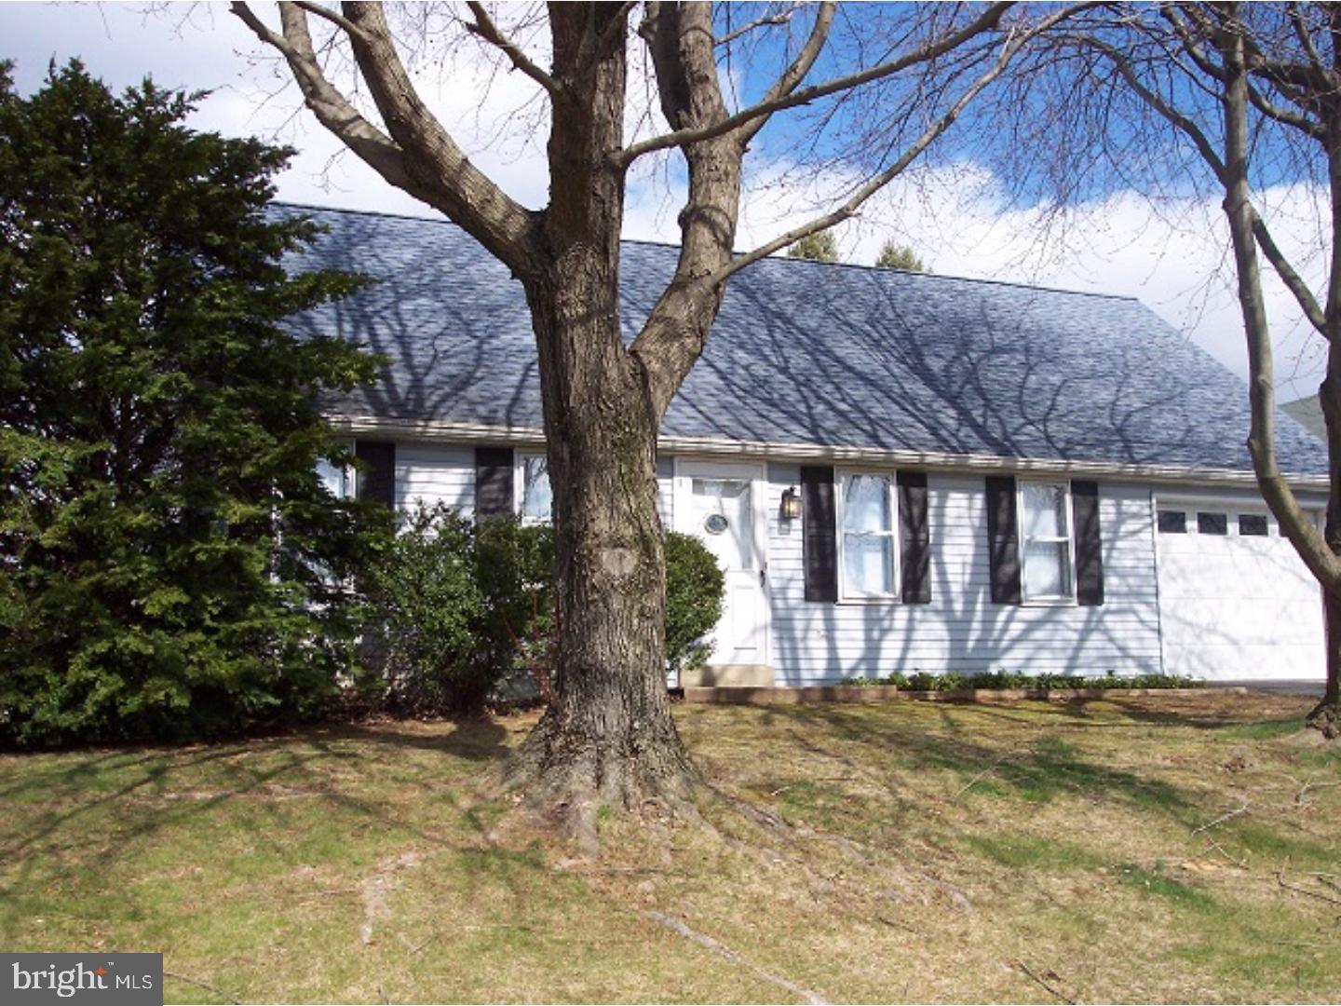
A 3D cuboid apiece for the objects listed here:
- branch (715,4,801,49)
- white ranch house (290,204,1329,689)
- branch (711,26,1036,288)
[{"bbox_3d":[0.583,-3.154,9.750,0.550,0.260,0.250,-1,-8,0],"label":"branch"},{"bbox_3d":[0.385,-0.454,18.698,14.239,5.745,7.777,2,-9,-22],"label":"white ranch house"},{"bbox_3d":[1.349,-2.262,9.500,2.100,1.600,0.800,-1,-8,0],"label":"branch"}]

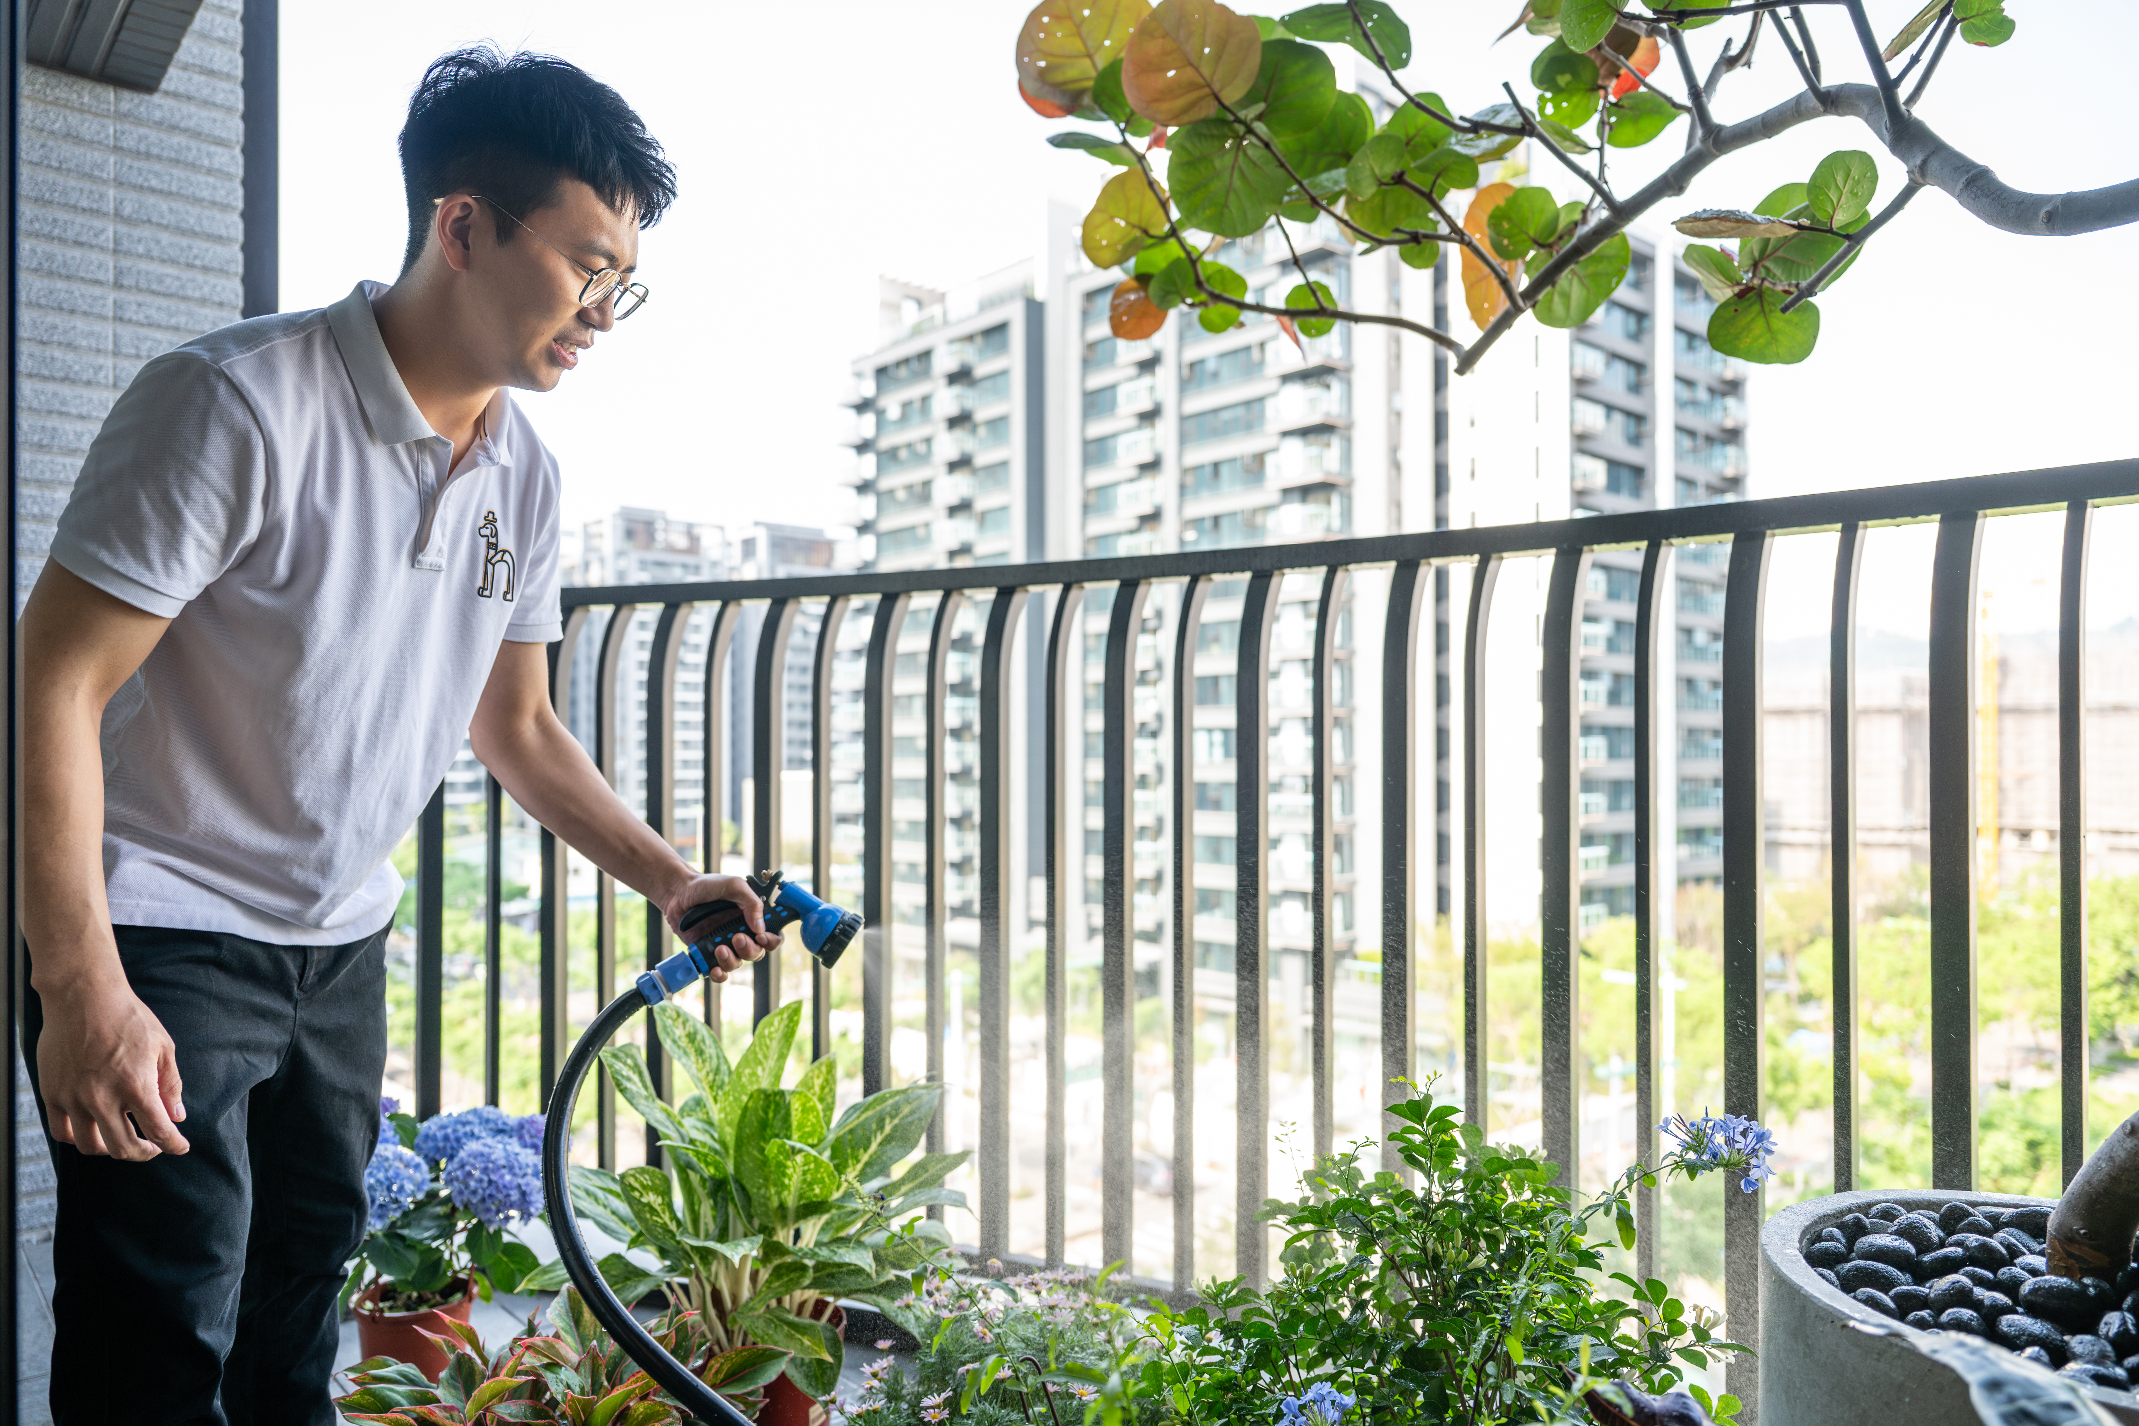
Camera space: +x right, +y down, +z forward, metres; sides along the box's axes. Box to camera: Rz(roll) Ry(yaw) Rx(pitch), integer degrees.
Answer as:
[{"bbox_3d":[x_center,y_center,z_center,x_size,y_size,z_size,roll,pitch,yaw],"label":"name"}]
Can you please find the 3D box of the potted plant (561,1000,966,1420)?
[{"bbox_3d":[-0.425,0.690,1.880,0.560,0.620,0.540,0,-1,0],"label":"potted plant"}]

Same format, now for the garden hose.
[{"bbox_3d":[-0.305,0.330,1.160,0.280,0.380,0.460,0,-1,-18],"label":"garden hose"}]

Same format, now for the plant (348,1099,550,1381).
[{"bbox_3d":[-0.925,0.785,2.090,0.380,0.450,0.360,0,-1,0],"label":"plant"}]

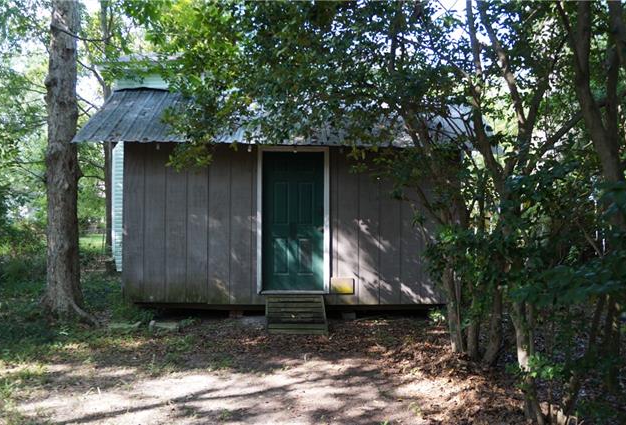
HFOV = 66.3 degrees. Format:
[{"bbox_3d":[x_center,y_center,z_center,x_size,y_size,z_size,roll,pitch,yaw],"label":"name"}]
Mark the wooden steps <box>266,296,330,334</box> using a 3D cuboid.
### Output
[{"bbox_3d":[-0.230,1.375,6.540,0.810,0.420,0.640,0,0,-3],"label":"wooden steps"}]

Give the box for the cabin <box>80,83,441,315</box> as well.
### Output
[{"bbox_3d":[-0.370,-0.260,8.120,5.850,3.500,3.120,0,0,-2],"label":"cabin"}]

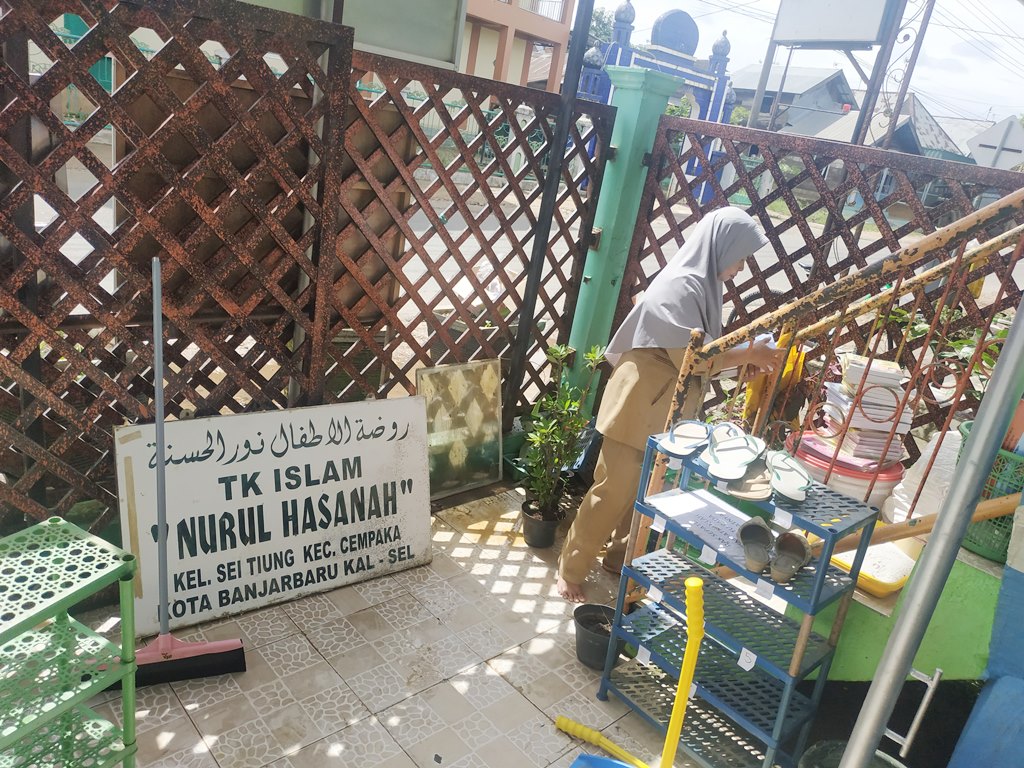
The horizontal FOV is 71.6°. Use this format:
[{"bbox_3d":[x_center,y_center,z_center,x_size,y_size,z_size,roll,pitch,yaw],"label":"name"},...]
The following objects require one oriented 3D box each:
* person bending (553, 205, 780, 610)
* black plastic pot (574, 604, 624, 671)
[{"bbox_3d":[0.567,0.116,2.512,0.580,1.440,0.450,14,18,11],"label":"person bending"},{"bbox_3d":[0.275,0.818,2.283,0.165,0.160,0.165,9,17,-3],"label":"black plastic pot"}]

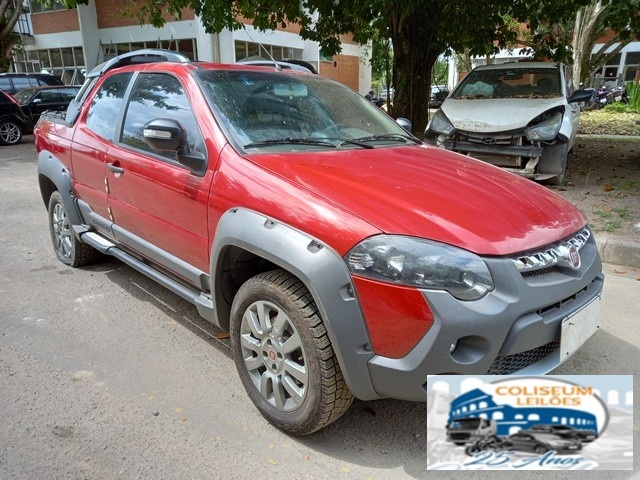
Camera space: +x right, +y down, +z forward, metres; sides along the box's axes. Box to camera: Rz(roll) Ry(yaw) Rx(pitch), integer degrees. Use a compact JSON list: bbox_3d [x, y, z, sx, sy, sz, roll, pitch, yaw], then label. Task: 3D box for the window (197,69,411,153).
[{"bbox_3d":[-0.068,-0.762,2.566,1.330,0.140,0.820,-13,50,-41],"label":"window"}]

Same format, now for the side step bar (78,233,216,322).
[{"bbox_3d":[-1.064,0.145,2.687,0.140,0.115,1.780,-13,20,-41],"label":"side step bar"}]

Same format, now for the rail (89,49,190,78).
[{"bbox_3d":[-1.210,-1.127,2.974,0.110,0.140,1.500,-13,20,-41],"label":"rail"}]

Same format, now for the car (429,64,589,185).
[{"bbox_3d":[2.861,-1.807,6.767,1.720,1.470,3.850,9,20,28],"label":"car"}]

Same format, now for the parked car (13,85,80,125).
[{"bbox_3d":[-8.942,-4.472,15.528,1.750,1.470,4.300,13,23,35],"label":"parked car"}]

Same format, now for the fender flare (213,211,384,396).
[{"bbox_3d":[-0.139,0.186,1.650,0.150,0.560,0.930,-13,20,-41],"label":"fender flare"}]

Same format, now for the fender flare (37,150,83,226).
[{"bbox_3d":[-2.056,-0.413,3.638,0.140,0.550,1.000,-13,20,-41],"label":"fender flare"}]

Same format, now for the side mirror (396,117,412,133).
[{"bbox_3d":[0.542,-0.708,3.159,0.210,0.230,0.200,-13,20,-41],"label":"side mirror"}]

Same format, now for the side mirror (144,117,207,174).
[{"bbox_3d":[-0.646,-0.410,2.045,0.210,0.230,0.200,-13,20,-41],"label":"side mirror"}]

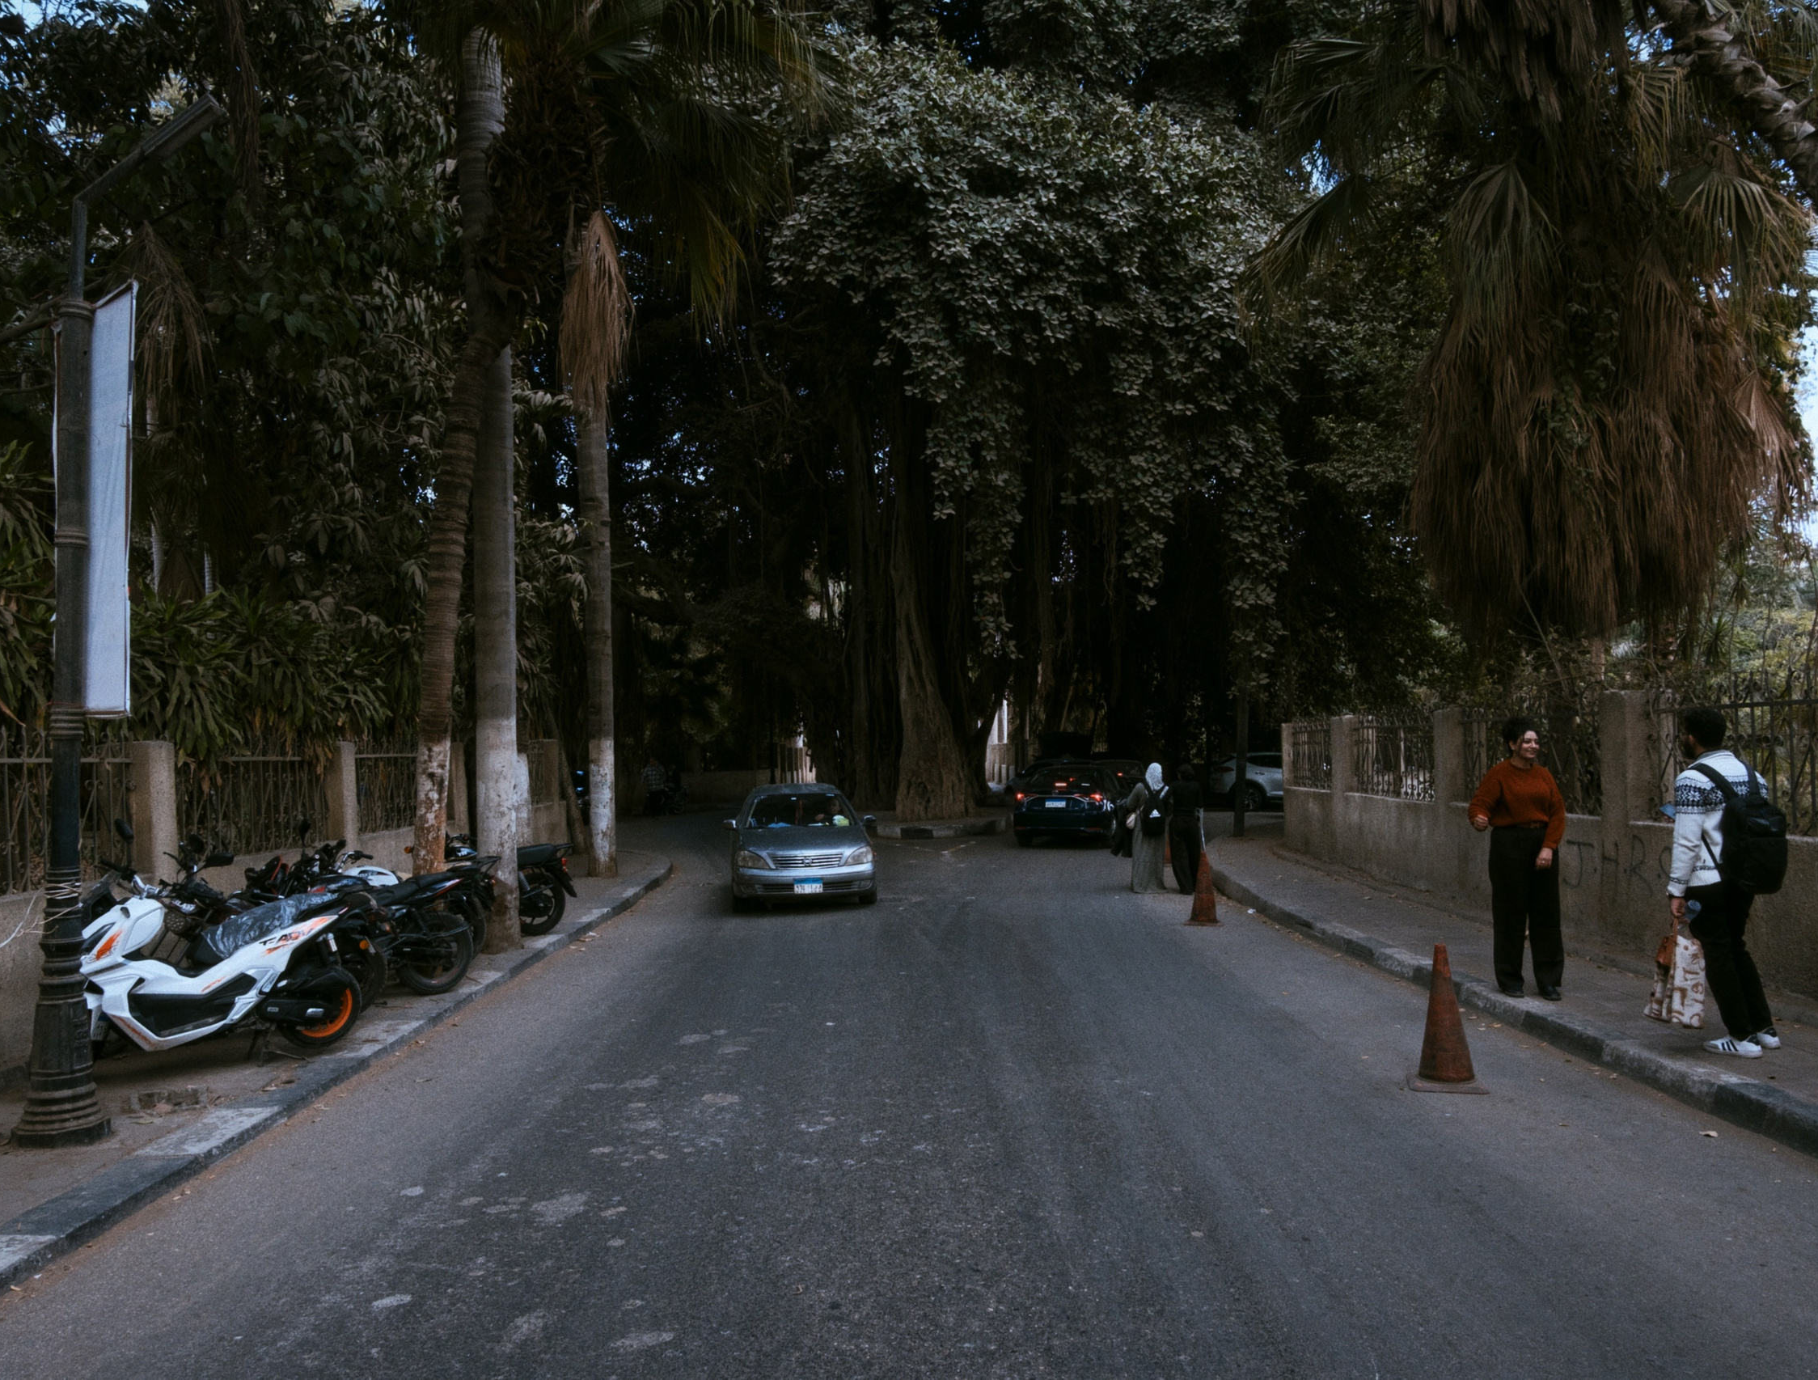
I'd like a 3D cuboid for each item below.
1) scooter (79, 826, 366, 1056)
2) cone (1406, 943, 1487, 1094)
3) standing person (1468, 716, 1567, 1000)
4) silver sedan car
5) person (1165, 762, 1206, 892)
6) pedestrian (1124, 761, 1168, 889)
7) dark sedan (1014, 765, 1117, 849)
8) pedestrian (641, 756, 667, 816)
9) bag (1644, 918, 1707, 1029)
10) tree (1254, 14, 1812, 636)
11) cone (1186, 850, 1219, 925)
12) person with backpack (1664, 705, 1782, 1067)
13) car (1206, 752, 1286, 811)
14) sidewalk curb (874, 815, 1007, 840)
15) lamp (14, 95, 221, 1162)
[{"bbox_3d":[-4.177,1.496,8.204,1.870,1.280,0.760,-1,-2,-6],"label":"scooter"},{"bbox_3d":[2.765,1.657,7.094,0.400,0.730,0.400,-2,-2,16],"label":"cone"},{"bbox_3d":[3.692,1.014,8.380,0.540,1.690,0.360,-1,-2,-5],"label":"standing person"},{"bbox_3d":[-1.520,1.937,17.978,1.720,1.450,4.480,-1,-2,-7],"label":"silver sedan car"},{"bbox_3d":[3.358,1.662,16.780,0.480,1.600,0.360,-2,-2,0],"label":"person"},{"bbox_3d":[2.878,1.677,16.931,0.560,1.610,0.480,-2,-2,3],"label":"pedestrian"},{"bbox_3d":[3.161,2.167,26.527,1.790,1.440,4.600,-2,-2,12],"label":"dark sedan"},{"bbox_3d":[-7.204,2.754,39.153,0.620,1.700,0.380,0,-2,-9],"label":"pedestrian"},{"bbox_3d":[3.736,1.384,6.725,0.160,0.520,0.340,2,-3,-45],"label":"bag"},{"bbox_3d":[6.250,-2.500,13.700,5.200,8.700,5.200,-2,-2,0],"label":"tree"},{"bbox_3d":[2.904,1.955,13.692,0.380,0.710,0.380,-1,-2,0],"label":"cone"},{"bbox_3d":[4.026,0.928,6.824,0.500,1.720,0.460,1,-3,-41],"label":"person with backpack"},{"bbox_3d":[10.857,2.548,39.420,4.450,1.650,1.840,-1,-2,-1],"label":"car"},{"bbox_3d":[0.680,2.890,28.800,2.900,0.240,1.100,-1,-2,-6],"label":"sidewalk curb"},{"bbox_3d":[-3.589,-0.326,6.273,1.050,4.650,0.450,-2,-3,18],"label":"lamp"}]

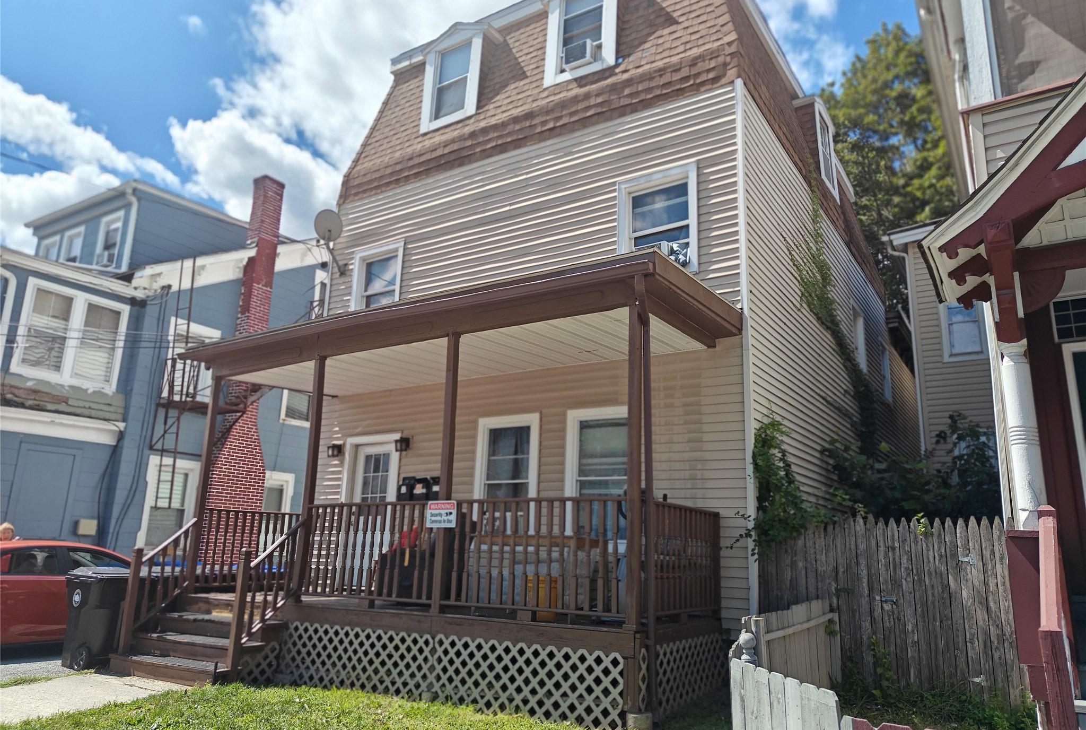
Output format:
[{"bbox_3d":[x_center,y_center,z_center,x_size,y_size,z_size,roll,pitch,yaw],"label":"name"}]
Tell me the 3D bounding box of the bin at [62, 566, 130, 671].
[{"bbox_3d":[-5.349,3.085,9.232,0.820,1.120,0.700,-7,-17,33],"label":"bin"}]

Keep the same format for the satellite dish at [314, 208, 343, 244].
[{"bbox_3d":[-3.430,-2.222,11.987,0.300,0.540,0.500,-11,-19,42],"label":"satellite dish"}]

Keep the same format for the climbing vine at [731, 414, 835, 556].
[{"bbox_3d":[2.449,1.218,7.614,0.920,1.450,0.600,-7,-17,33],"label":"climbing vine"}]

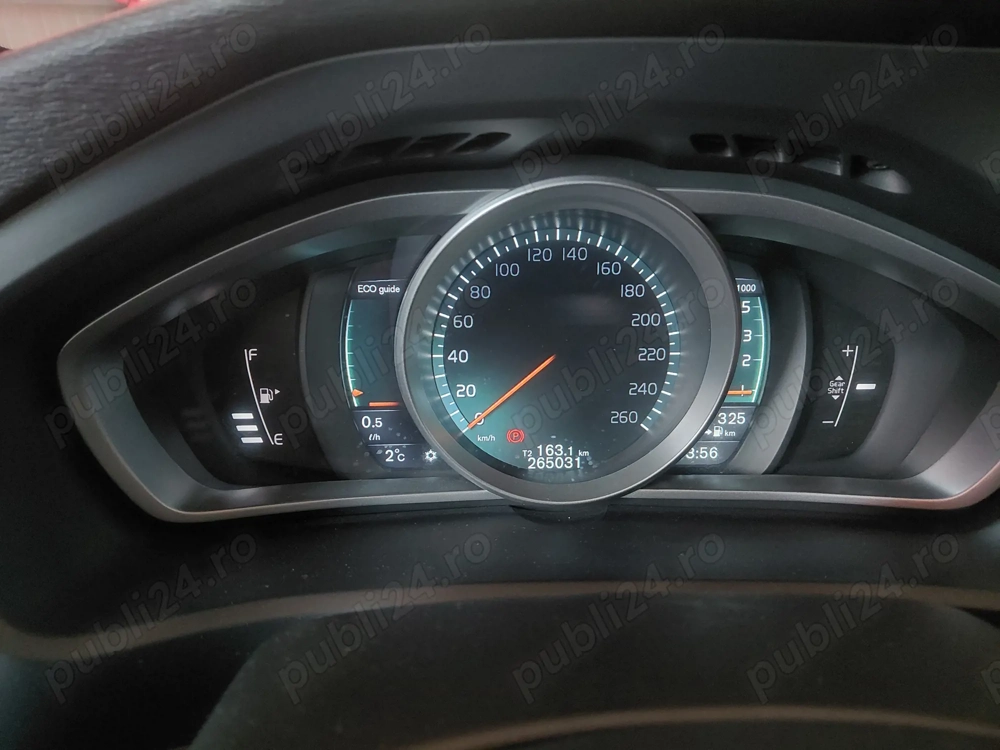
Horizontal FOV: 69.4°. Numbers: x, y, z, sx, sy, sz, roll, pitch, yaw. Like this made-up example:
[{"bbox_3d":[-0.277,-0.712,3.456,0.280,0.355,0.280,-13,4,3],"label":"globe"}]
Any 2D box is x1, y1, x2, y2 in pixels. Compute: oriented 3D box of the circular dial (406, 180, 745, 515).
[{"bbox_3d":[0.025,-0.012,0.281,0.128,0.128,0.032,-1,12,-3],"label":"circular dial"}]

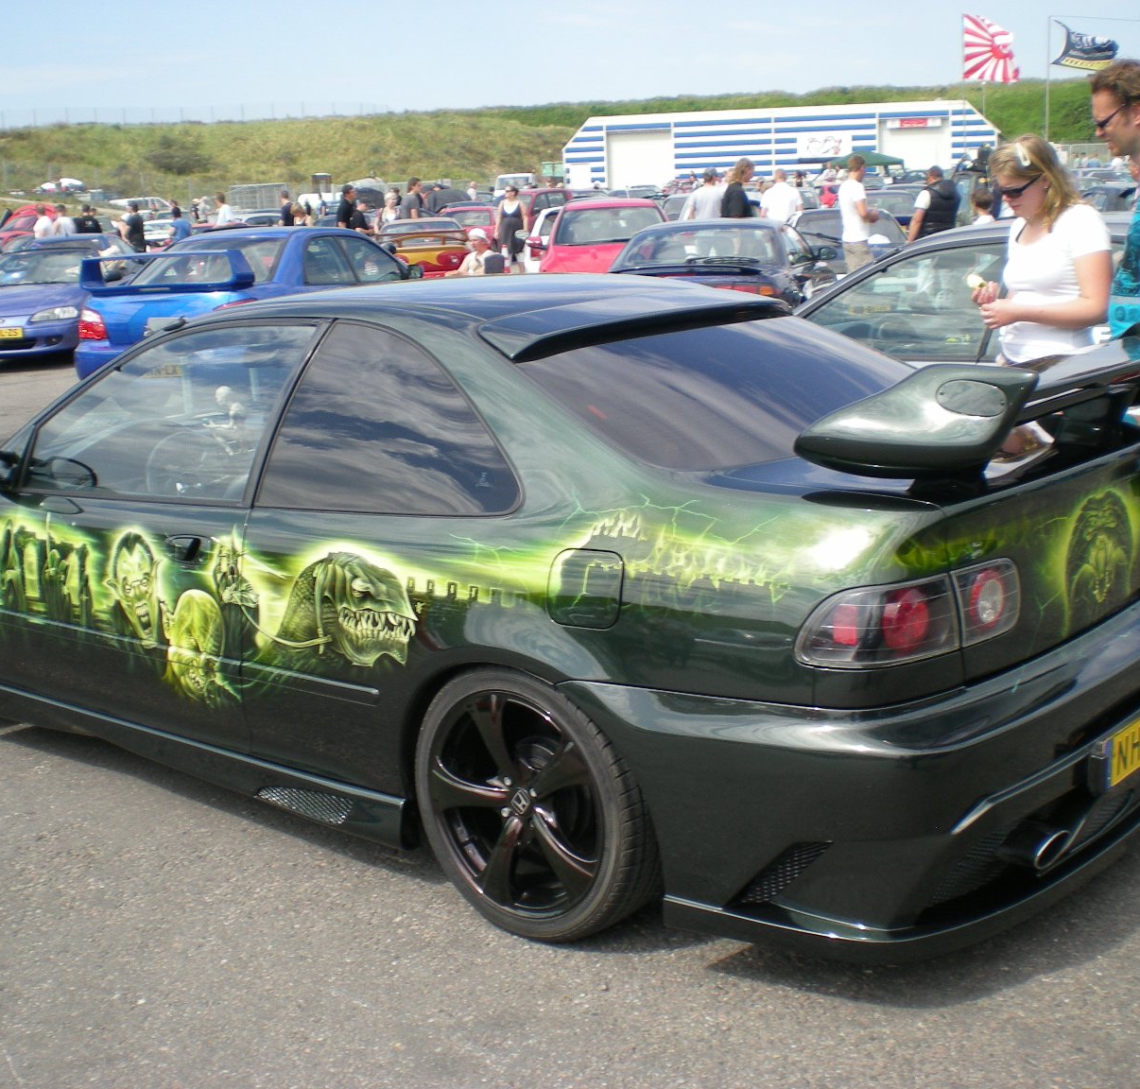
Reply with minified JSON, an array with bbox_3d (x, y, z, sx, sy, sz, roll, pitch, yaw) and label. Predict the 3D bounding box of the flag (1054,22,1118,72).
[{"bbox_3d":[10.651,-10.310,33.000,1.350,1.030,0.350,-2,12,0],"label":"flag"}]

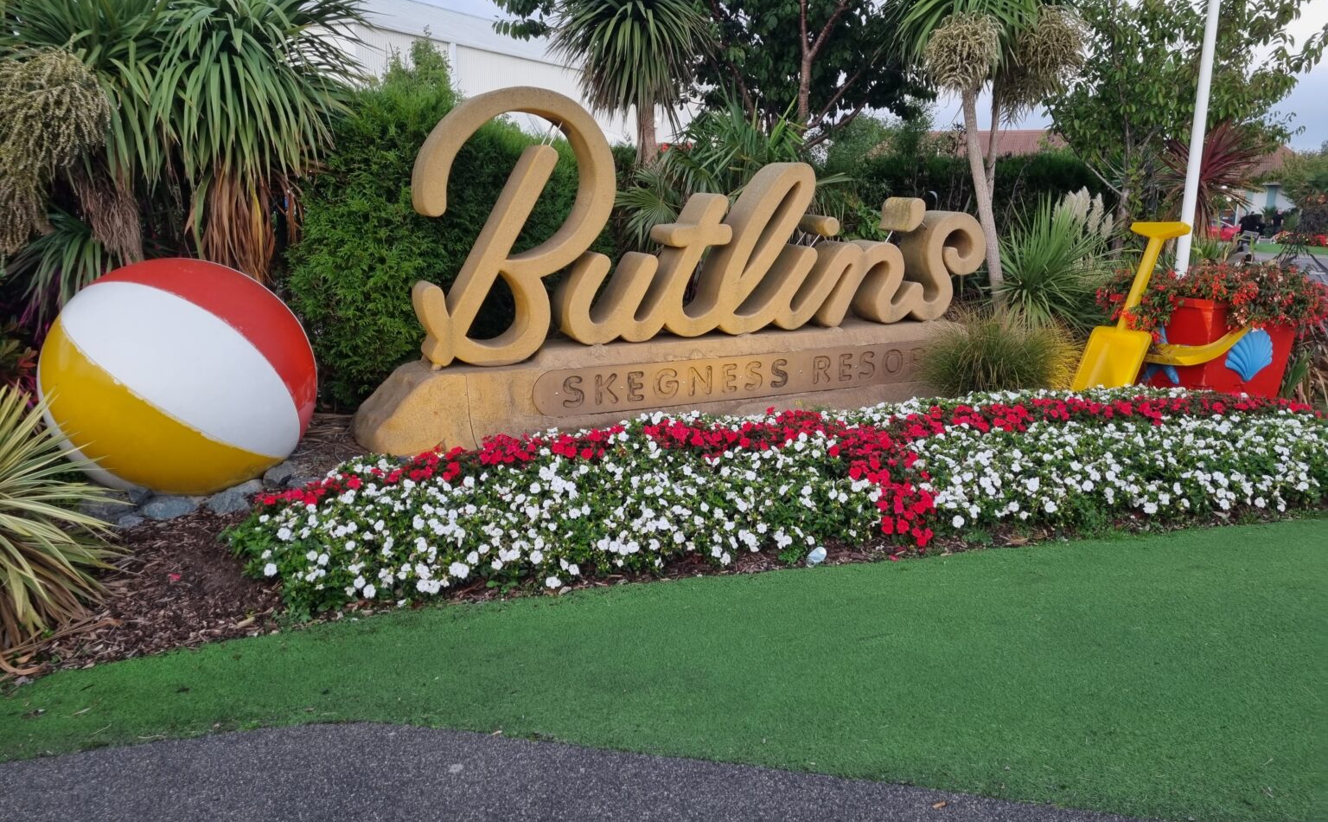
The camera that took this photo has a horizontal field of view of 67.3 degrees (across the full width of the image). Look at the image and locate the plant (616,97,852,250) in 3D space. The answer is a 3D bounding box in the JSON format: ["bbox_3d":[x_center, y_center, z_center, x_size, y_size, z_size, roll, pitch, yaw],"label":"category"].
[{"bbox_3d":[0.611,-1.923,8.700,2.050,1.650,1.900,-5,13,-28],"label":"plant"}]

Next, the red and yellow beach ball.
[{"bbox_3d":[-2.354,-0.159,4.918,1.200,1.200,1.200,-5,13,-28],"label":"red and yellow beach ball"}]

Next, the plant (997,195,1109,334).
[{"bbox_3d":[3.632,-1.340,9.300,1.100,1.400,1.100,-5,13,-28],"label":"plant"}]

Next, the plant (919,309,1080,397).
[{"bbox_3d":[2.600,-0.456,7.750,1.250,0.740,1.150,-5,13,-28],"label":"plant"}]

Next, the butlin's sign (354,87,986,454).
[{"bbox_3d":[0.427,-1.054,7.212,5.300,2.150,0.900,-5,13,-28],"label":"butlin's sign"}]

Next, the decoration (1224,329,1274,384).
[{"bbox_3d":[4.551,-0.431,7.750,0.420,0.430,0.080,3,20,-9],"label":"decoration"}]

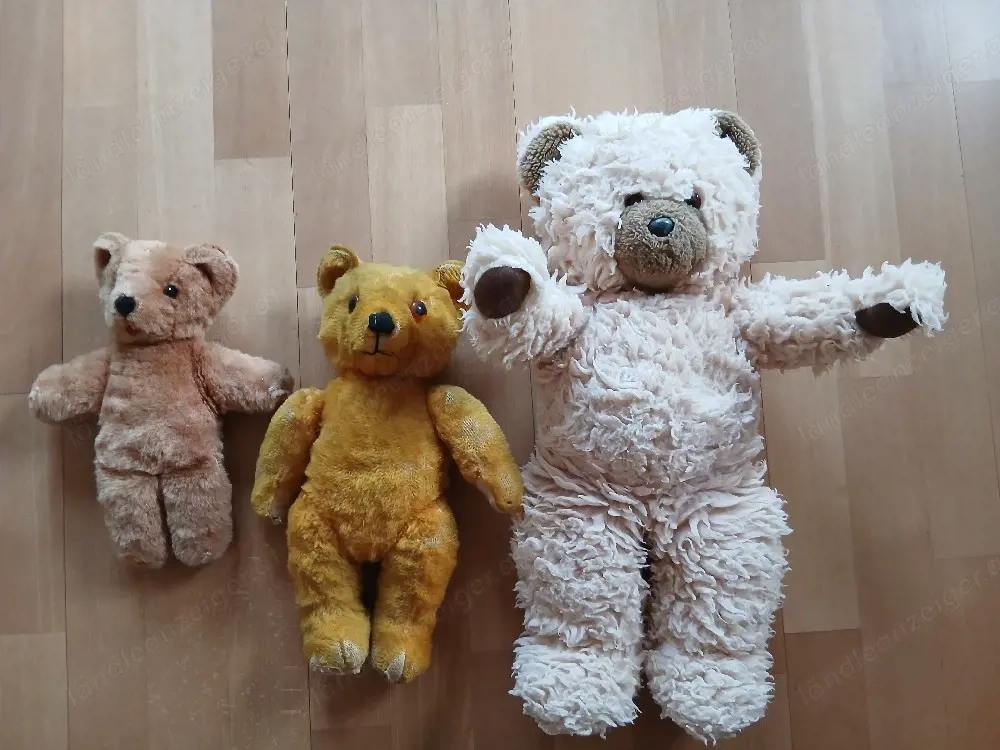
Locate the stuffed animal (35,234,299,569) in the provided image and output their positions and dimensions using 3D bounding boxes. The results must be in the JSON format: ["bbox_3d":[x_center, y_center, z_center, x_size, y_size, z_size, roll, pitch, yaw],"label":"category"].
[{"bbox_3d":[-0.277,0.016,0.603,0.214,0.095,0.276,-2,85,-1],"label":"stuffed animal"}]

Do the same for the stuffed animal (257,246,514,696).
[{"bbox_3d":[-0.090,0.067,0.590,0.219,0.120,0.346,2,85,-1],"label":"stuffed animal"}]

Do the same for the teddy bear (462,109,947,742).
[{"bbox_3d":[0.161,0.031,0.558,0.377,0.200,0.482,0,85,-1],"label":"teddy bear"}]

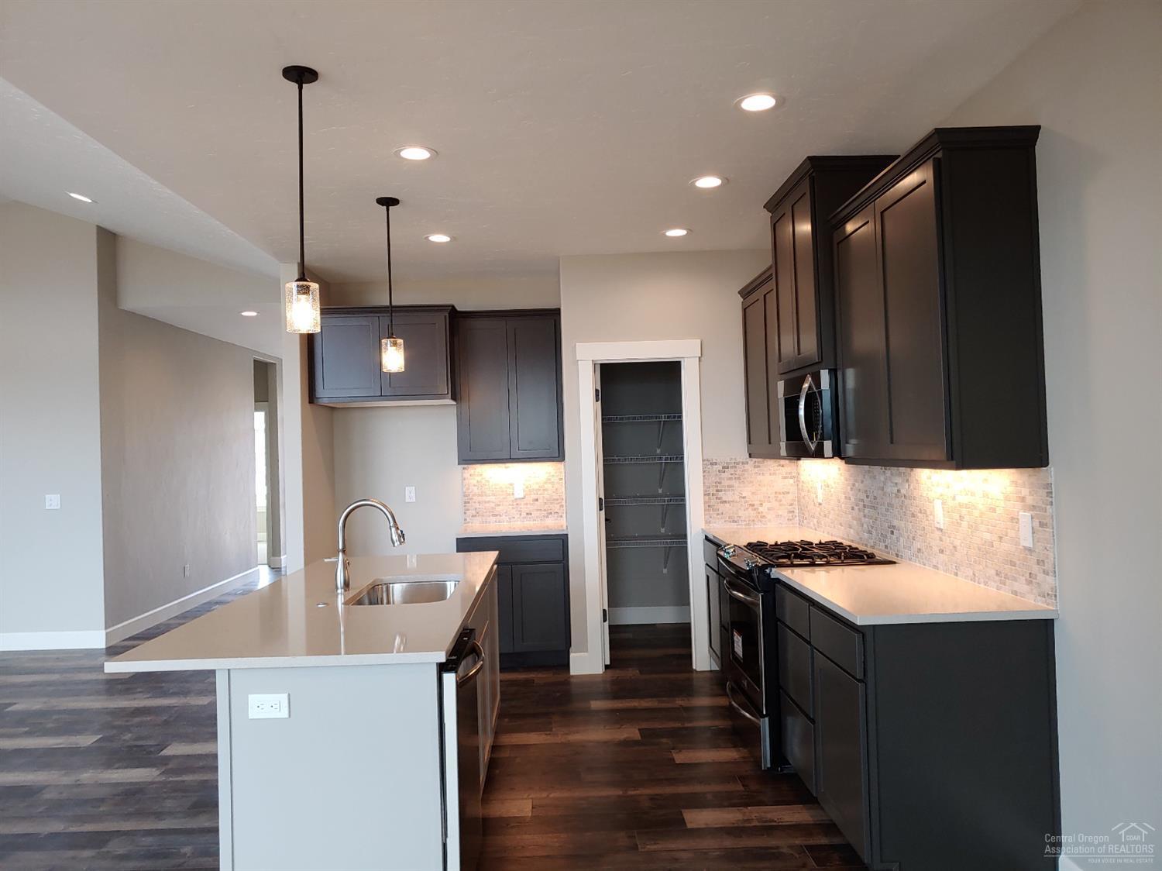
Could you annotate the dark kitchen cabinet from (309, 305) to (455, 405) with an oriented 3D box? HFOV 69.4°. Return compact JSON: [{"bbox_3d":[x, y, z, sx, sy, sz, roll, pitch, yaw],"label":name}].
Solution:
[{"bbox_3d":[-1.351,-0.539,5.946,0.975,0.636,0.632,-2,-1,-2],"label":"dark kitchen cabinet"}]

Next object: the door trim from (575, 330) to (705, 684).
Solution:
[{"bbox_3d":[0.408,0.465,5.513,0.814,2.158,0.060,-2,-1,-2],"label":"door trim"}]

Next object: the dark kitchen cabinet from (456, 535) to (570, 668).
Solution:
[{"bbox_3d":[-0.461,1.131,5.947,0.744,0.887,0.633,-2,-1,-2],"label":"dark kitchen cabinet"}]

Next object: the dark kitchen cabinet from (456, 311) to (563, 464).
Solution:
[{"bbox_3d":[-0.506,-0.341,6.106,0.745,1.087,0.355,-2,-1,-2],"label":"dark kitchen cabinet"}]

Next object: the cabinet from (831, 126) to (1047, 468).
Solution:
[{"bbox_3d":[1.307,-0.432,3.214,0.343,1.096,1.063,-2,-1,-2],"label":"cabinet"}]

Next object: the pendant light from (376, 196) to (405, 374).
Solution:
[{"bbox_3d":[-0.942,-0.741,4.150,0.118,0.853,0.118,-2,-1,-2],"label":"pendant light"}]

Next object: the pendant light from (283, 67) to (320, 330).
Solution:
[{"bbox_3d":[-0.912,-0.761,2.745,0.118,0.853,0.118,-2,-1,-2],"label":"pendant light"}]

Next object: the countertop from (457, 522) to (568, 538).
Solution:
[{"bbox_3d":[-0.475,0.673,5.949,0.752,0.031,0.642,-2,-1,-2],"label":"countertop"}]

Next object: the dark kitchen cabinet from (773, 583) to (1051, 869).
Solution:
[{"bbox_3d":[1.202,1.046,3.198,0.633,0.888,1.045,-2,-1,-2],"label":"dark kitchen cabinet"}]

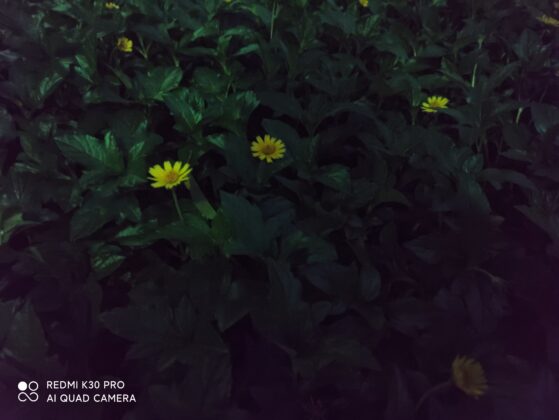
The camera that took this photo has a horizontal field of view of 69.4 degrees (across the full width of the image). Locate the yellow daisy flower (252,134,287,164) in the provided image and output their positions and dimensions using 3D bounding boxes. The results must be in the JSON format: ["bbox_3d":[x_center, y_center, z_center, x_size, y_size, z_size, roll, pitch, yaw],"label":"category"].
[{"bbox_3d":[-0.011,-0.059,0.390,0.035,0.011,0.035,-5,59,-6],"label":"yellow daisy flower"}]

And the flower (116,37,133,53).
[{"bbox_3d":[-0.299,-0.319,0.780,0.014,0.034,0.034,-16,20,41],"label":"flower"}]

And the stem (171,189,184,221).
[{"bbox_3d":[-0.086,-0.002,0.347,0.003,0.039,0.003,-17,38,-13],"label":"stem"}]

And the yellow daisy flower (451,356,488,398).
[{"bbox_3d":[0.141,0.124,0.300,0.032,0.014,0.032,34,43,8],"label":"yellow daisy flower"}]

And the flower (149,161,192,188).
[{"bbox_3d":[-0.090,-0.029,0.335,0.036,0.013,0.036,6,45,0],"label":"flower"}]

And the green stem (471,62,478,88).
[{"bbox_3d":[0.305,-0.207,0.631,0.003,0.042,0.003,9,36,23],"label":"green stem"}]

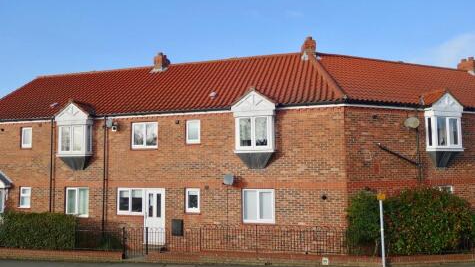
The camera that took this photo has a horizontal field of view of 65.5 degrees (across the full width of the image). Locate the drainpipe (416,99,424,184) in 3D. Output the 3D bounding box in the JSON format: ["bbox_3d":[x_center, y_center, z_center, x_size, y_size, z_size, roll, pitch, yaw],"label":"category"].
[{"bbox_3d":[6.497,1.476,13.112,0.080,4.942,0.090,2,-6,-21],"label":"drainpipe"}]

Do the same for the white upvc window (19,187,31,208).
[{"bbox_3d":[-8.936,2.719,15.629,0.582,0.863,0.100,-2,-5,16],"label":"white upvc window"}]

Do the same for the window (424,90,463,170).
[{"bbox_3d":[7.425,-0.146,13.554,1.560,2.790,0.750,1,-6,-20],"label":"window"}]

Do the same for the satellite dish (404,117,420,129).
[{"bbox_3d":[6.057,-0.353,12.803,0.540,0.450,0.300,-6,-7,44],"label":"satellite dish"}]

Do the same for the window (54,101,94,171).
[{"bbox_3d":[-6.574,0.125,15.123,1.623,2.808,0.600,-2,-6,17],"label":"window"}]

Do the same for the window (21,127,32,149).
[{"bbox_3d":[-9.181,0.217,16.133,0.602,0.931,0.100,-2,-6,17],"label":"window"}]

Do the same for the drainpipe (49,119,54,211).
[{"bbox_3d":[-7.766,1.800,15.411,0.080,4.946,0.090,-2,-6,17],"label":"drainpipe"}]

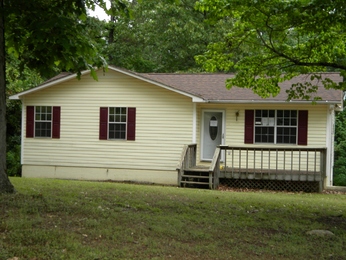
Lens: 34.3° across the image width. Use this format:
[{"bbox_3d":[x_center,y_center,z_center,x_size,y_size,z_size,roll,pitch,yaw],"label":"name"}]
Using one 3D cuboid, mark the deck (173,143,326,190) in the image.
[{"bbox_3d":[2.891,1.346,19.997,4.919,1.525,3.081,1,0,14],"label":"deck"}]

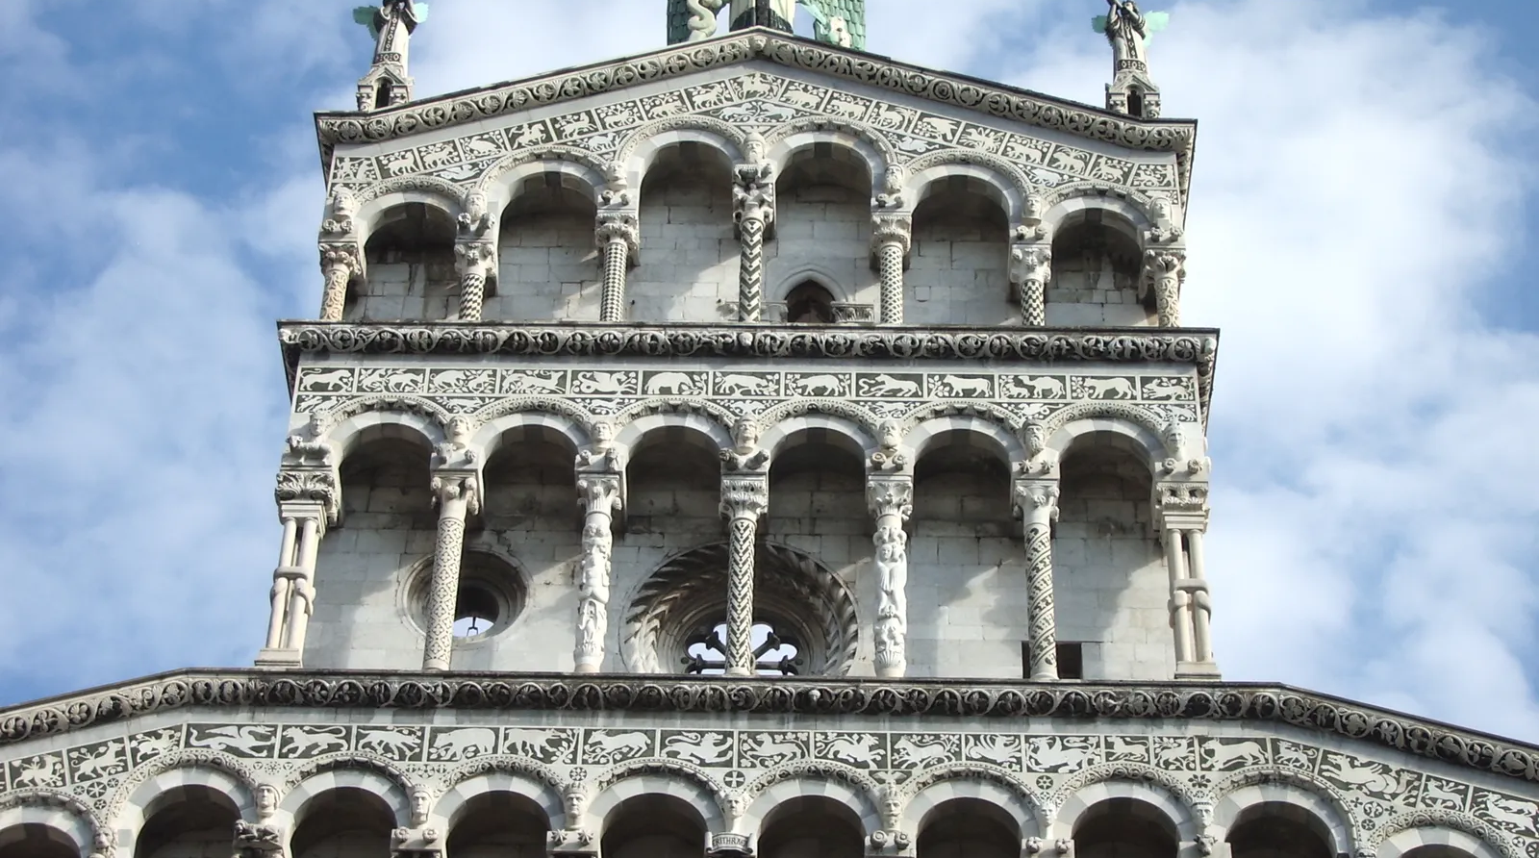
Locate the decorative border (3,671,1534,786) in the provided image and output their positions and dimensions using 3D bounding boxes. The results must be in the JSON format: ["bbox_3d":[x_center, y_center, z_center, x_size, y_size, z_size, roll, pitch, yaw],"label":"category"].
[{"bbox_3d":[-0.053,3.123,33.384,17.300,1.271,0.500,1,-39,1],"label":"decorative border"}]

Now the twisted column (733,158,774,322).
[{"bbox_3d":[-0.221,-2.172,41.316,0.490,2.628,0.490,1,-36,1],"label":"twisted column"}]

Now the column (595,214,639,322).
[{"bbox_3d":[-1.768,-1.648,37.514,0.480,1.721,0.480,1,-39,1],"label":"column"}]

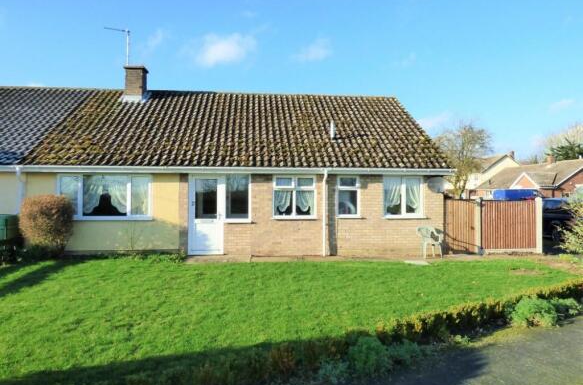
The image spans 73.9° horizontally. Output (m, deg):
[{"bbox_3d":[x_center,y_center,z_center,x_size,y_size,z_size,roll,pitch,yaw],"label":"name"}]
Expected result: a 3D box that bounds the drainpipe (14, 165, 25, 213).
[{"bbox_3d":[-6.583,0.462,9.396,0.120,2.200,0.160,0,-1,-5],"label":"drainpipe"}]

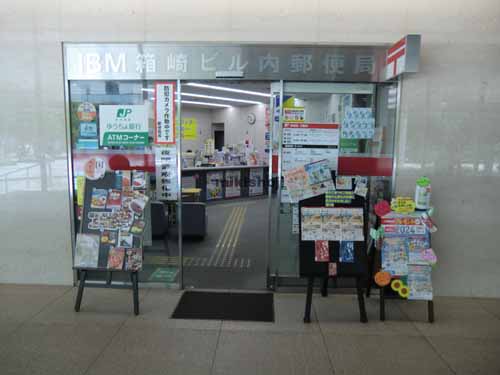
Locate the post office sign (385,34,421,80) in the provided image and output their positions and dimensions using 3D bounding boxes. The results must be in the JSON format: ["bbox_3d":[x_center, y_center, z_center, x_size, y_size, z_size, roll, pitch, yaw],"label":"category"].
[{"bbox_3d":[1.346,-1.119,3.060,0.120,0.290,0.440,1,7,2],"label":"post office sign"}]

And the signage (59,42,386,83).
[{"bbox_3d":[-0.194,-1.198,3.355,3.230,0.345,0.100,1,7,2],"label":"signage"}]

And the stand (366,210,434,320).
[{"bbox_3d":[1.392,0.698,3.207,0.475,0.910,0.500,1,7,2],"label":"stand"}]

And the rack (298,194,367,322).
[{"bbox_3d":[0.744,0.561,3.177,0.605,1.170,0.550,1,7,2],"label":"rack"}]

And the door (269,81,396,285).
[{"bbox_3d":[0.789,0.035,3.492,1.245,2.095,0.090,1,7,2],"label":"door"}]

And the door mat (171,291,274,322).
[{"bbox_3d":[-0.226,1.115,3.295,0.902,0.012,0.560,1,7,2],"label":"door mat"}]

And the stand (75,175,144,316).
[{"bbox_3d":[-1.266,0.484,3.261,0.640,1.240,0.520,1,7,2],"label":"stand"}]

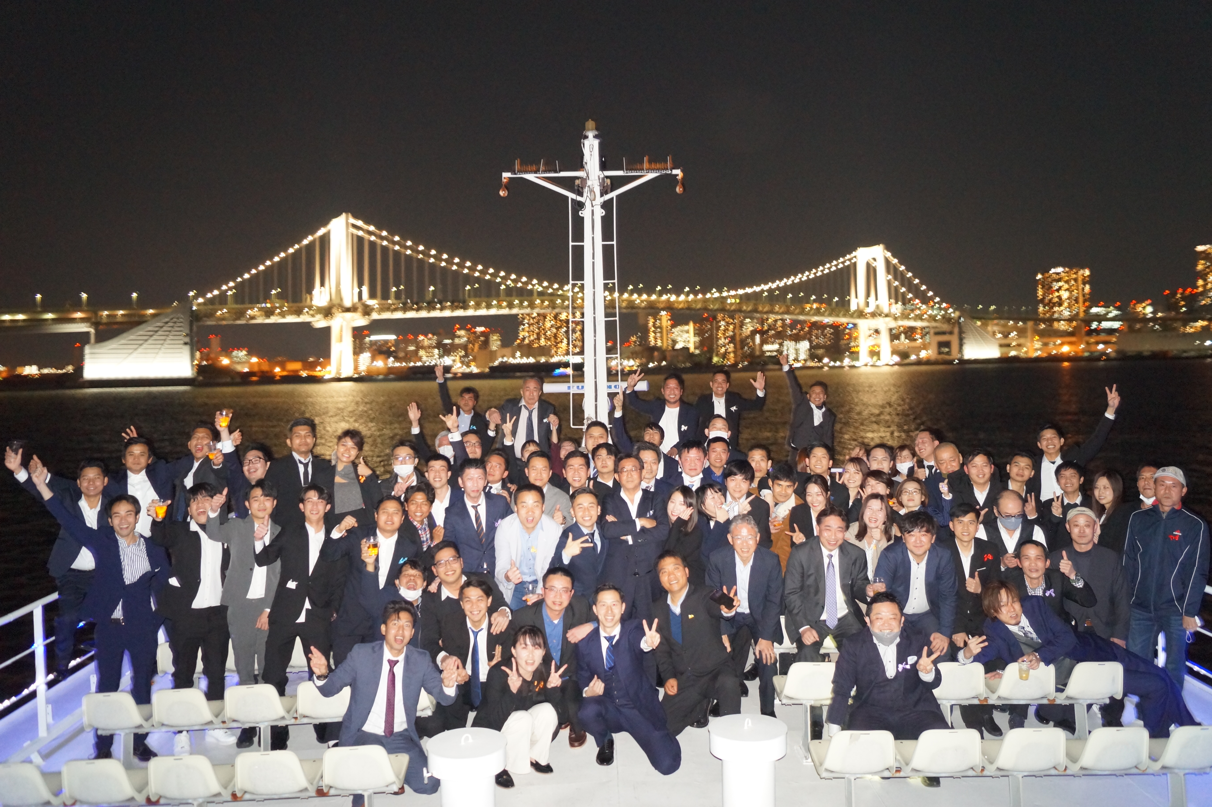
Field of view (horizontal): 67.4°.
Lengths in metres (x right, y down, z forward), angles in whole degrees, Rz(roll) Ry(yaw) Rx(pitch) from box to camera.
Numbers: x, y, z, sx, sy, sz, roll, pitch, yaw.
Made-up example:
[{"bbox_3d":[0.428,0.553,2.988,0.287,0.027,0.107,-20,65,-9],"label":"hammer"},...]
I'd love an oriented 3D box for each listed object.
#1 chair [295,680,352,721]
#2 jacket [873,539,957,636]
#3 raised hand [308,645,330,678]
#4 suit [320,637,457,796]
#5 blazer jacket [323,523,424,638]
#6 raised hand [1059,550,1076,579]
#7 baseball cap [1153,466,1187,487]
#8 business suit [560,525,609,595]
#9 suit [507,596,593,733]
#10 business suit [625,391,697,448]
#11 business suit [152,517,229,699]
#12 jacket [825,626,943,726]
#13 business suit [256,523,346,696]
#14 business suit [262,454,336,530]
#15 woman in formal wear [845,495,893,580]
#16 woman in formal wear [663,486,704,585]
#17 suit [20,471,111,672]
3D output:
[{"bbox_3d":[-1.663,1.730,5.400,0.385,0.255,0.390,-1,3,-2],"label":"chair"},{"bbox_3d":[2.038,1.244,5.970,0.560,0.660,0.460,0,3,13],"label":"jacket"},{"bbox_3d":[-1.560,1.400,4.930,0.115,0.175,0.090,-2,3,-17],"label":"raised hand"},{"bbox_3d":[-1.222,1.766,5.040,0.730,0.880,0.530,-1,3,-10],"label":"suit"},{"bbox_3d":[-1.527,1.155,5.986,0.660,0.750,0.400,-2,3,-12],"label":"blazer jacket"},{"bbox_3d":[2.894,1.013,5.700,0.100,0.165,0.090,0,3,19],"label":"raised hand"},{"bbox_3d":[3.631,0.472,5.850,0.190,0.130,0.260,0,3,27],"label":"baseball cap"},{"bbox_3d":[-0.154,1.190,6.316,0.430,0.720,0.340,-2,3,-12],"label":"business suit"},{"bbox_3d":[-0.352,1.686,5.780,0.560,0.900,0.580,-1,3,-2],"label":"suit"},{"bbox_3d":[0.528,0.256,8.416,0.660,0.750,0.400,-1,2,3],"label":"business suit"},{"bbox_3d":[-2.731,1.434,6.029,0.570,1.350,0.380,-2,3,-19],"label":"business suit"},{"bbox_3d":[1.540,1.523,5.050,0.640,0.630,0.420,0,2,14],"label":"jacket"},{"bbox_3d":[-1.990,1.477,5.920,0.600,1.400,0.400,-2,3,-21],"label":"business suit"},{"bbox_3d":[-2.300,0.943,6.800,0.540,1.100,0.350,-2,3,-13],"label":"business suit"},{"bbox_3d":[1.938,1.350,6.650,0.470,1.380,0.400,-1,3,13],"label":"woman in formal wear"},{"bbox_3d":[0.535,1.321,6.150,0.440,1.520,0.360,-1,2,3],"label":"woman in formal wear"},{"bbox_3d":[-3.799,1.250,6.400,0.660,1.460,0.400,-2,3,-23],"label":"suit"}]

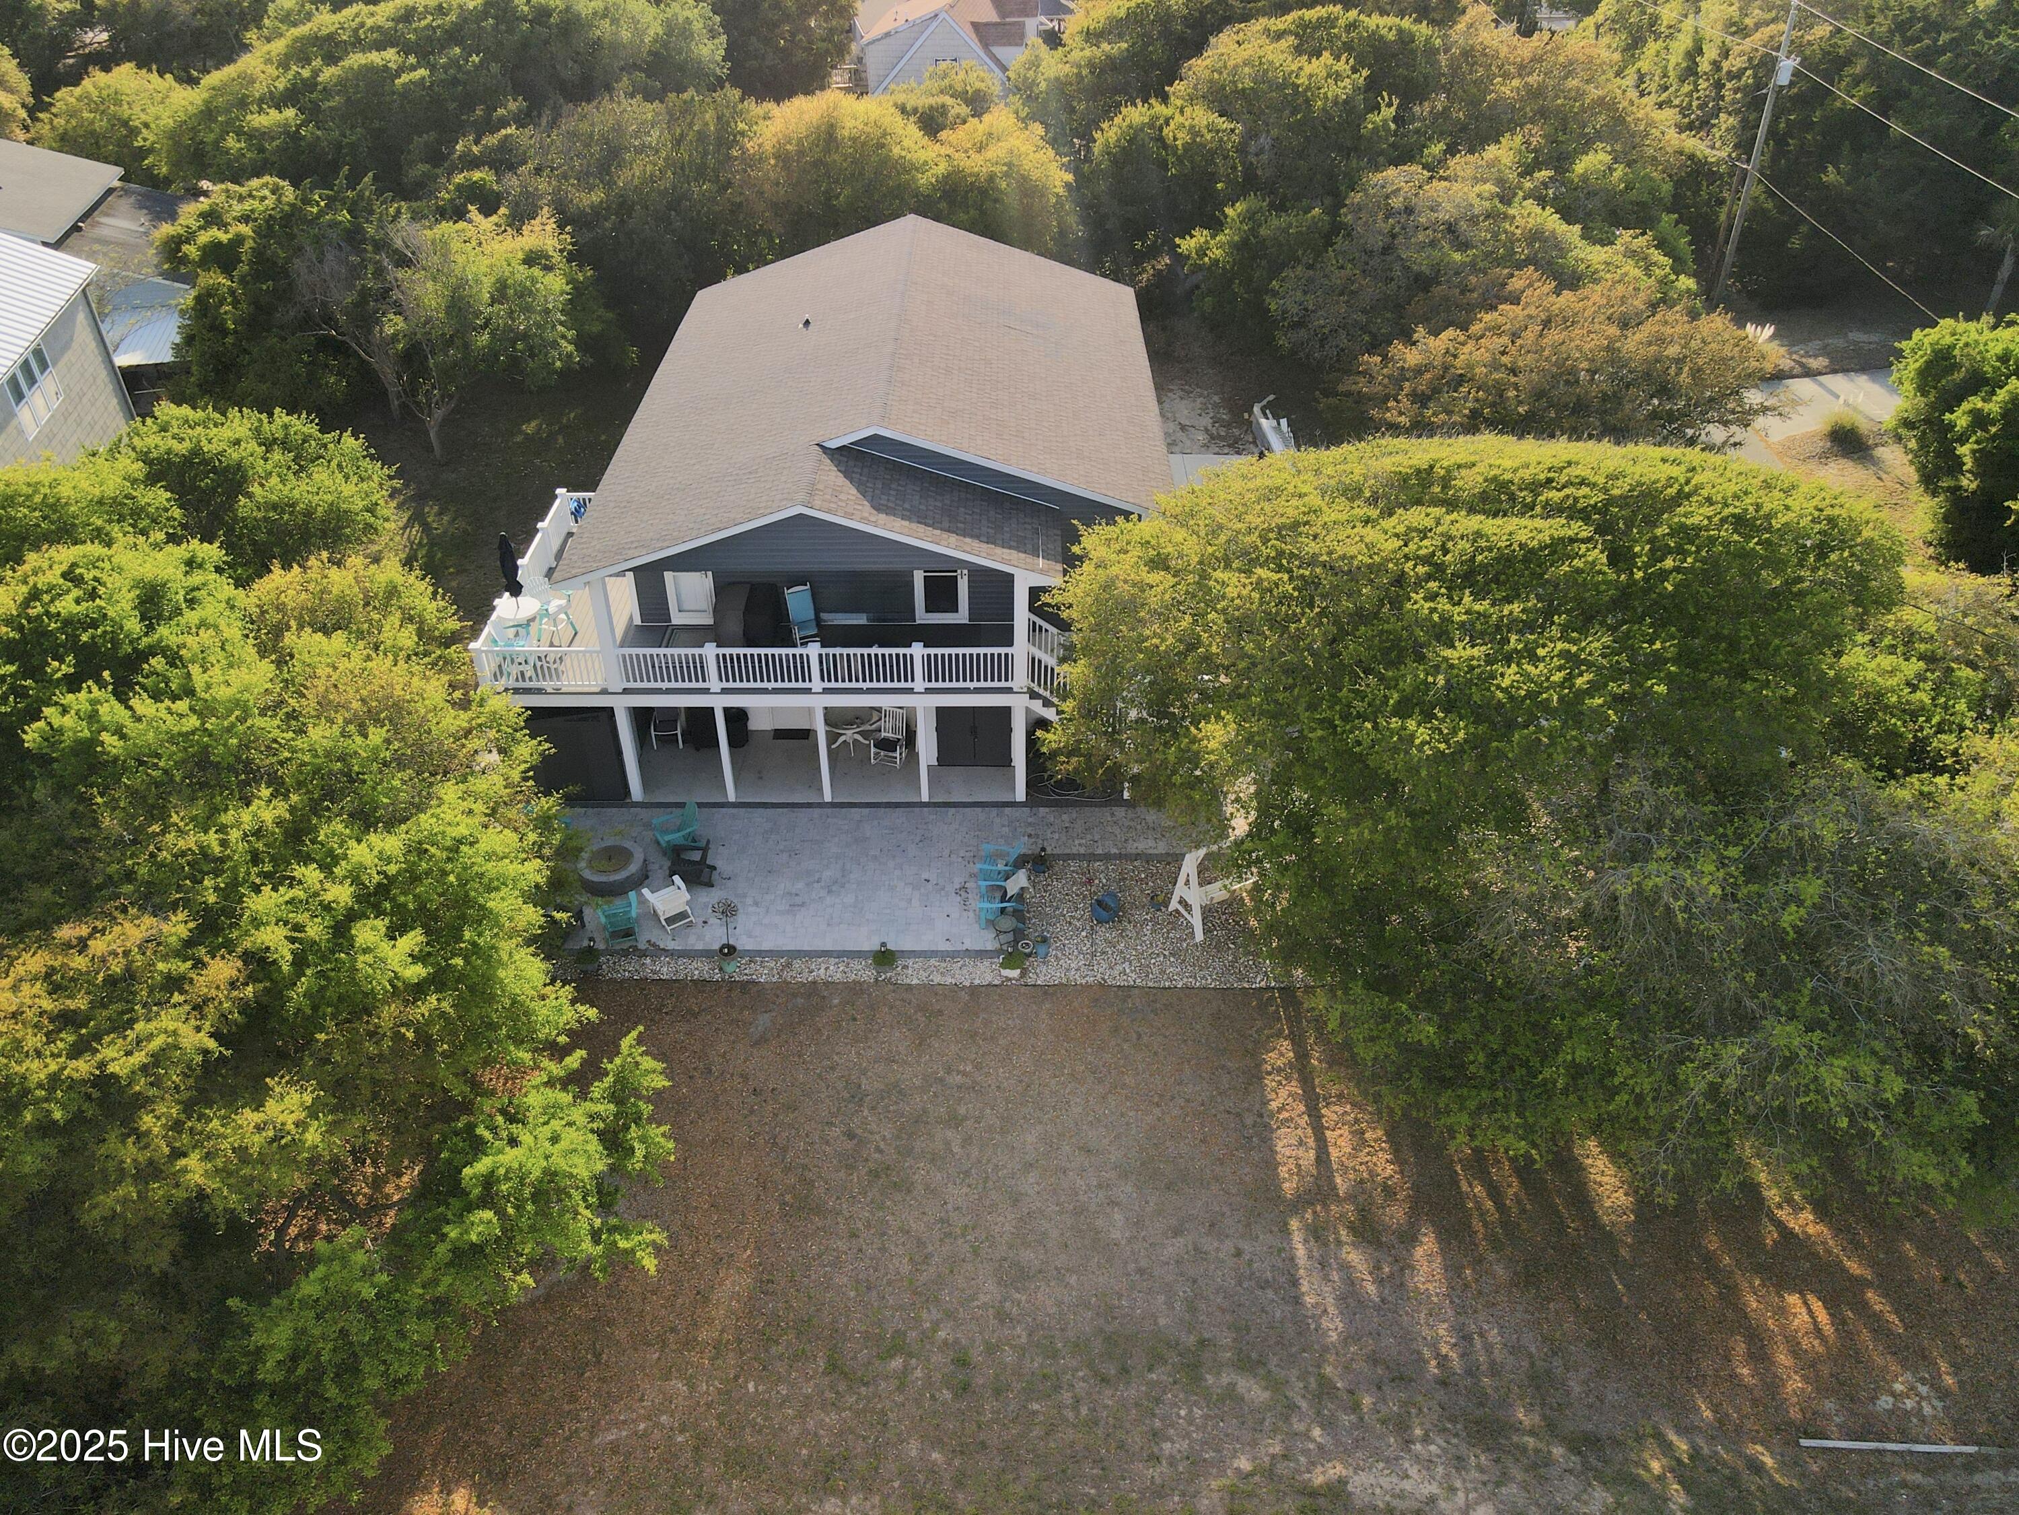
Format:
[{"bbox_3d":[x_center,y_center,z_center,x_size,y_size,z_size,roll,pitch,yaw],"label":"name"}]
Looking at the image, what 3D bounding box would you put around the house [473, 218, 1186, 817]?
[{"bbox_3d":[-3.276,-5.840,29.996,12.480,6.960,13.480,0,39,0],"label":"house"}]

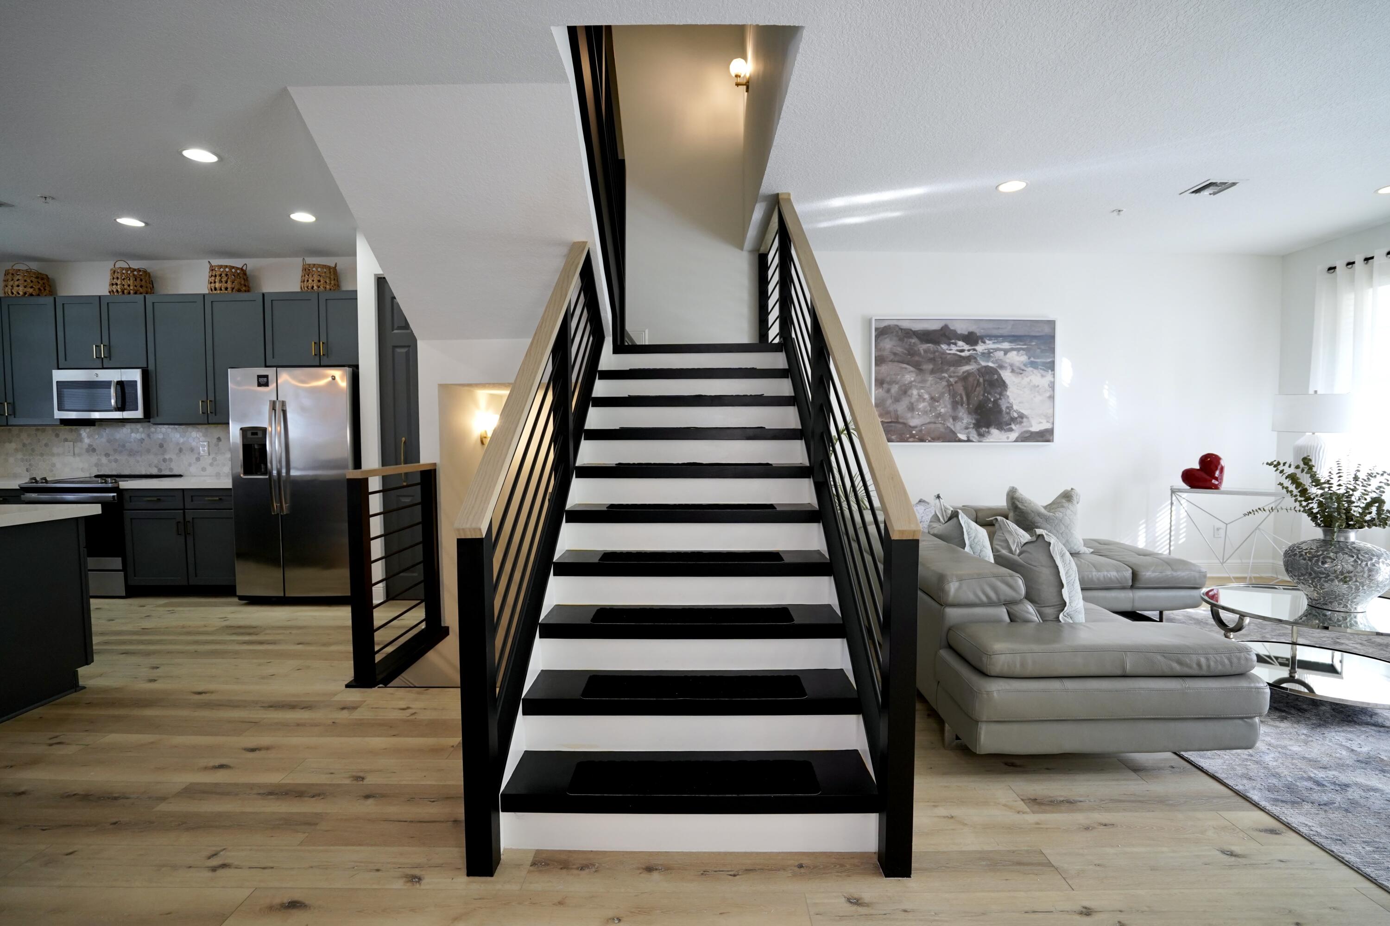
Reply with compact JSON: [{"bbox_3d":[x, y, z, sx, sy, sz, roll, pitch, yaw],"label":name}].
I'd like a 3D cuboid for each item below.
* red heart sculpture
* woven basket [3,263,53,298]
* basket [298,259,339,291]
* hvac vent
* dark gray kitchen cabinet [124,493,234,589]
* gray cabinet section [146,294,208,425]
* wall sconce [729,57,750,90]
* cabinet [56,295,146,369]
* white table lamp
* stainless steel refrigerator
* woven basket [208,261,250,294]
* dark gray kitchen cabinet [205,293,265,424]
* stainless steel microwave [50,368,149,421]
[{"bbox_3d":[4.205,0.068,5.117,0.290,0.295,0.160,1,3,27],"label":"red heart sculpture"},{"bbox_3d":[-5.505,-1.511,5.100,0.310,0.285,0.290,0,3,1],"label":"woven basket"},{"bbox_3d":[-3.209,-1.582,5.262,0.286,0.311,0.286,0,3,0],"label":"basket"},{"bbox_3d":[3.234,-1.708,3.857,0.245,0.030,0.260,0,3,0],"label":"hvac vent"},{"bbox_3d":[-3.862,0.577,4.984,0.910,0.790,0.610,0,3,1],"label":"dark gray kitchen cabinet"},{"bbox_3d":[-4.245,-0.854,5.238,0.485,1.061,0.330,0,2,1],"label":"gray cabinet section"},{"bbox_3d":[0.339,-2.967,4.700,0.155,0.240,0.140,0,3,1],"label":"wall sconce"},{"bbox_3d":[-4.767,-1.064,5.125,0.735,0.600,0.330,0,3,1],"label":"cabinet"},{"bbox_3d":[4.728,-0.155,4.751,0.440,0.788,0.440,0,3,0],"label":"white table lamp"},{"bbox_3d":[-2.988,0.160,4.970,0.905,1.750,0.780,0,3,1],"label":"stainless steel refrigerator"},{"bbox_3d":[-3.978,-1.563,5.267,0.290,0.297,0.290,0,3,0],"label":"woven basket"},{"bbox_3d":[-3.690,-0.850,5.125,0.485,1.060,0.330,0,3,1],"label":"dark gray kitchen cabinet"},{"bbox_3d":[-4.697,-0.550,5.070,0.745,0.420,0.400,0,3,1],"label":"stainless steel microwave"}]

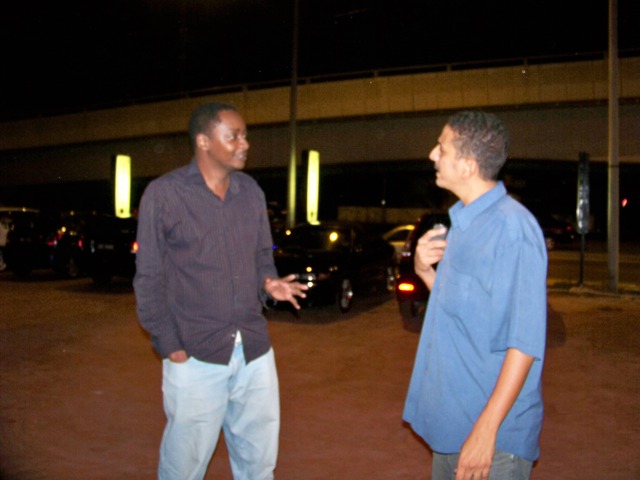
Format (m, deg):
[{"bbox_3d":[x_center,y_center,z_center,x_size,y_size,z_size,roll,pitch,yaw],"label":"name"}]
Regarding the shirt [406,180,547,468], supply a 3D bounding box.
[{"bbox_3d":[0.478,0.244,1.850,0.340,0.800,0.490,0,2,-25],"label":"shirt"}]

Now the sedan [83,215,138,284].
[{"bbox_3d":[-3.436,0.158,13.973,1.730,1.460,4.350,2,2,20],"label":"sedan"}]

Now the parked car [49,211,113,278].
[{"bbox_3d":[-5.836,0.060,15.273,1.730,1.470,4.200,2,2,18],"label":"parked car"}]

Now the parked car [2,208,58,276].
[{"bbox_3d":[-7.936,-0.042,16.272,1.750,1.520,4.300,2,2,18],"label":"parked car"}]

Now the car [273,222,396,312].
[{"bbox_3d":[0.113,0.358,11.074,1.740,1.410,4.250,2,2,21],"label":"car"}]

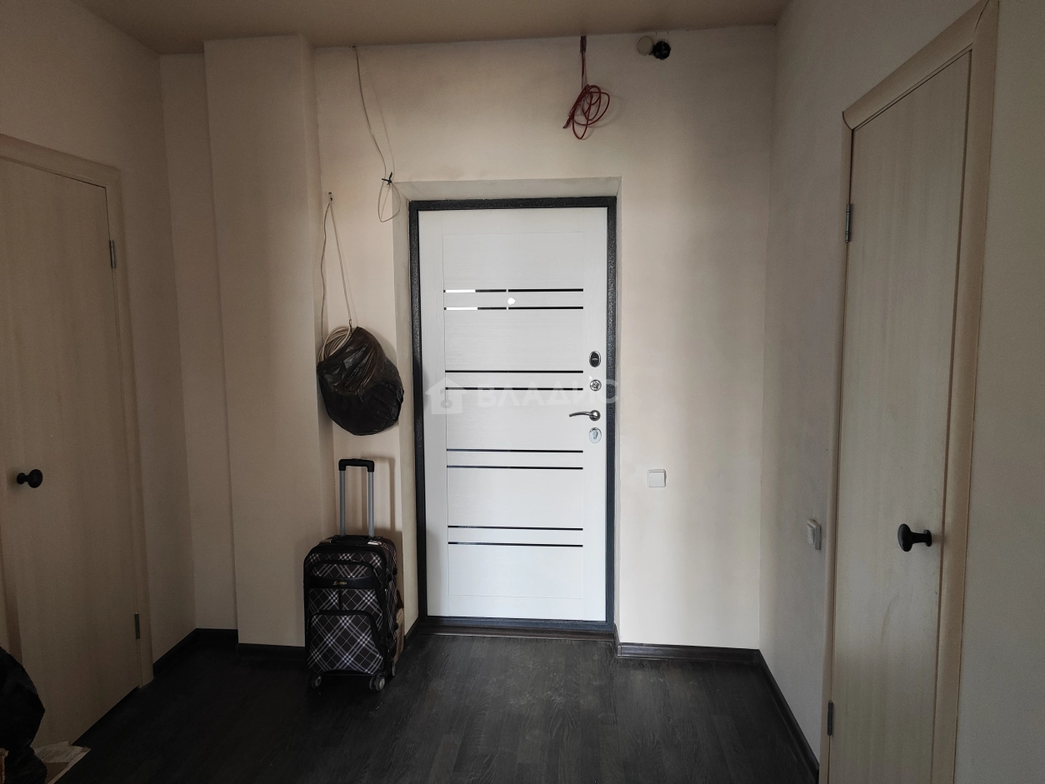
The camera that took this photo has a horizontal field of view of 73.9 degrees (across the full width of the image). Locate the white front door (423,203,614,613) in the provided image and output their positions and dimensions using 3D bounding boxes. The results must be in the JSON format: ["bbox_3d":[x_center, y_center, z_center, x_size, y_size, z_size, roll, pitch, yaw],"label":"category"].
[{"bbox_3d":[-0.037,0.137,3.294,0.946,2.040,0.100,0,6,5],"label":"white front door"}]

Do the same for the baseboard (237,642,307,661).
[{"bbox_3d":[-1.100,1.183,3.141,0.395,0.063,0.020,0,6,5],"label":"baseboard"}]

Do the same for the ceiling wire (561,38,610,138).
[{"bbox_3d":[0.260,-1.245,2.835,0.200,0.420,0.130,0,6,5],"label":"ceiling wire"}]

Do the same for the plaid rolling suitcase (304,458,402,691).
[{"bbox_3d":[-0.699,0.758,2.894,0.340,0.950,0.240,0,6,5],"label":"plaid rolling suitcase"}]

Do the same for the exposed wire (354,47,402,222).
[{"bbox_3d":[-0.611,-1.102,2.937,0.195,0.735,0.120,0,6,5],"label":"exposed wire"}]

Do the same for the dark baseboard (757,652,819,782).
[{"bbox_3d":[1.002,1.210,2.687,0.020,0.063,0.800,0,6,5],"label":"dark baseboard"}]

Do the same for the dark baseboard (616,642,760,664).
[{"bbox_3d":[0.738,1.170,3.102,0.625,0.063,0.020,0,6,5],"label":"dark baseboard"}]

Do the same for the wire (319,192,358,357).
[{"bbox_3d":[-0.801,-0.509,3.007,0.165,0.715,0.130,0,6,5],"label":"wire"}]

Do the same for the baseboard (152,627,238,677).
[{"bbox_3d":[-1.445,1.185,3.156,0.275,0.064,0.340,0,6,5],"label":"baseboard"}]

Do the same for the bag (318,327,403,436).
[{"bbox_3d":[-0.700,-0.045,2.990,0.380,0.465,0.240,0,6,5],"label":"bag"}]

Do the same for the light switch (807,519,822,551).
[{"bbox_3d":[0.966,0.468,2.300,0.020,0.080,0.080,0,6,5],"label":"light switch"}]

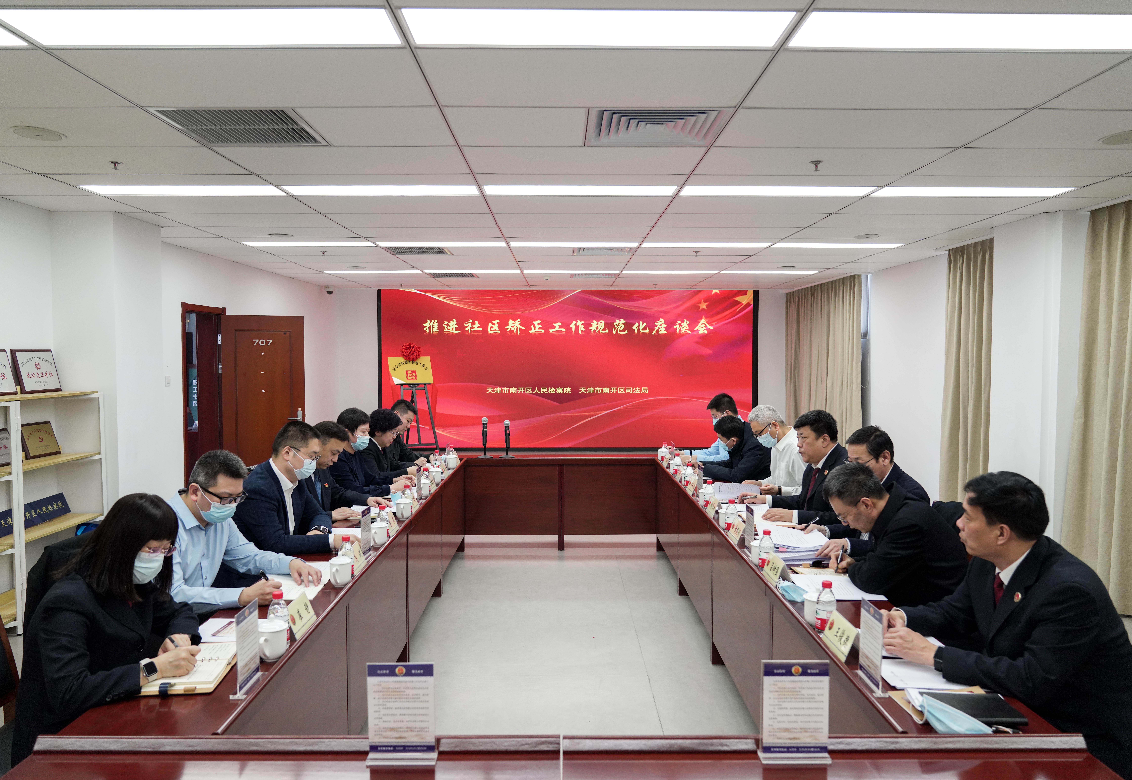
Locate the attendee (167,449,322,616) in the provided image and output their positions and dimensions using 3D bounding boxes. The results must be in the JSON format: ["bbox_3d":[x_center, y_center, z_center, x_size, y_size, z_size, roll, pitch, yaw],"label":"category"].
[{"bbox_3d":[-1.335,0.874,2.982,0.700,1.295,0.530,0,3,0],"label":"attendee"}]

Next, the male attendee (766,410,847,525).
[{"bbox_3d":[1.333,0.761,4.242,0.690,1.310,0.550,0,3,-8],"label":"male attendee"}]

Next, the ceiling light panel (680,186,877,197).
[{"bbox_3d":[1.284,-1.230,4.781,1.180,0.038,0.305,0,3,0],"label":"ceiling light panel"}]

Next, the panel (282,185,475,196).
[{"bbox_3d":[-1.116,-1.232,4.769,1.180,0.038,0.305,0,3,0],"label":"panel"}]

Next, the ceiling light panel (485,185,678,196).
[{"bbox_3d":[0.088,-1.232,4.782,1.180,0.050,0.290,0,3,0],"label":"ceiling light panel"}]

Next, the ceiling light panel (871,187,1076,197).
[{"bbox_3d":[2.490,-1.219,4.757,1.170,0.040,0.280,0,3,0],"label":"ceiling light panel"}]

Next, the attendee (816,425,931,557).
[{"bbox_3d":[1.380,0.799,3.613,0.660,1.290,0.550,0,3,-3],"label":"attendee"}]

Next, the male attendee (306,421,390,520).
[{"bbox_3d":[-1.373,0.814,4.486,0.700,1.275,0.520,0,3,0],"label":"male attendee"}]

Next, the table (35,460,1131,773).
[{"bbox_3d":[-0.017,1.070,4.161,2.400,0.783,5.530,0,3,0],"label":"table"}]

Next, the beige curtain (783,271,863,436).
[{"bbox_3d":[3.483,-0.149,10.672,0.130,2.605,2.900,0,3,0],"label":"beige curtain"}]

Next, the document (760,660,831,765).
[{"bbox_3d":[0.512,0.714,1.736,0.151,0.213,0.062,0,3,0],"label":"document"}]

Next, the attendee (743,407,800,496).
[{"bbox_3d":[1.499,0.766,5.148,0.690,1.315,0.520,0,3,0],"label":"attendee"}]

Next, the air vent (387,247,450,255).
[{"bbox_3d":[-1.430,-1.366,7.604,0.590,0.043,0.596,0,3,0],"label":"air vent"}]

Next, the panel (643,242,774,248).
[{"bbox_3d":[1.279,-1.346,7.184,1.180,0.050,0.290,0,3,0],"label":"panel"}]

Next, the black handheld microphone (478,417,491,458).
[{"bbox_3d":[-0.691,0.401,6.665,0.126,0.350,0.126,0,3,0],"label":"black handheld microphone"}]

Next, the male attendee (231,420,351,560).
[{"bbox_3d":[-1.270,0.792,3.536,0.620,1.310,0.550,0,3,5],"label":"male attendee"}]

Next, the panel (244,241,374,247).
[{"bbox_3d":[-2.321,-1.353,7.171,1.180,0.050,0.290,0,3,0],"label":"panel"}]

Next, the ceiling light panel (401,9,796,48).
[{"bbox_3d":[0.097,-1.116,2.385,1.180,0.050,0.290,0,3,0],"label":"ceiling light panel"}]

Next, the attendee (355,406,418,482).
[{"bbox_3d":[-1.280,0.747,5.365,0.590,1.235,0.500,0,3,3],"label":"attendee"}]

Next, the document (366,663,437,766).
[{"bbox_3d":[-0.367,0.718,1.739,0.153,0.219,0.050,0,3,-4],"label":"document"}]

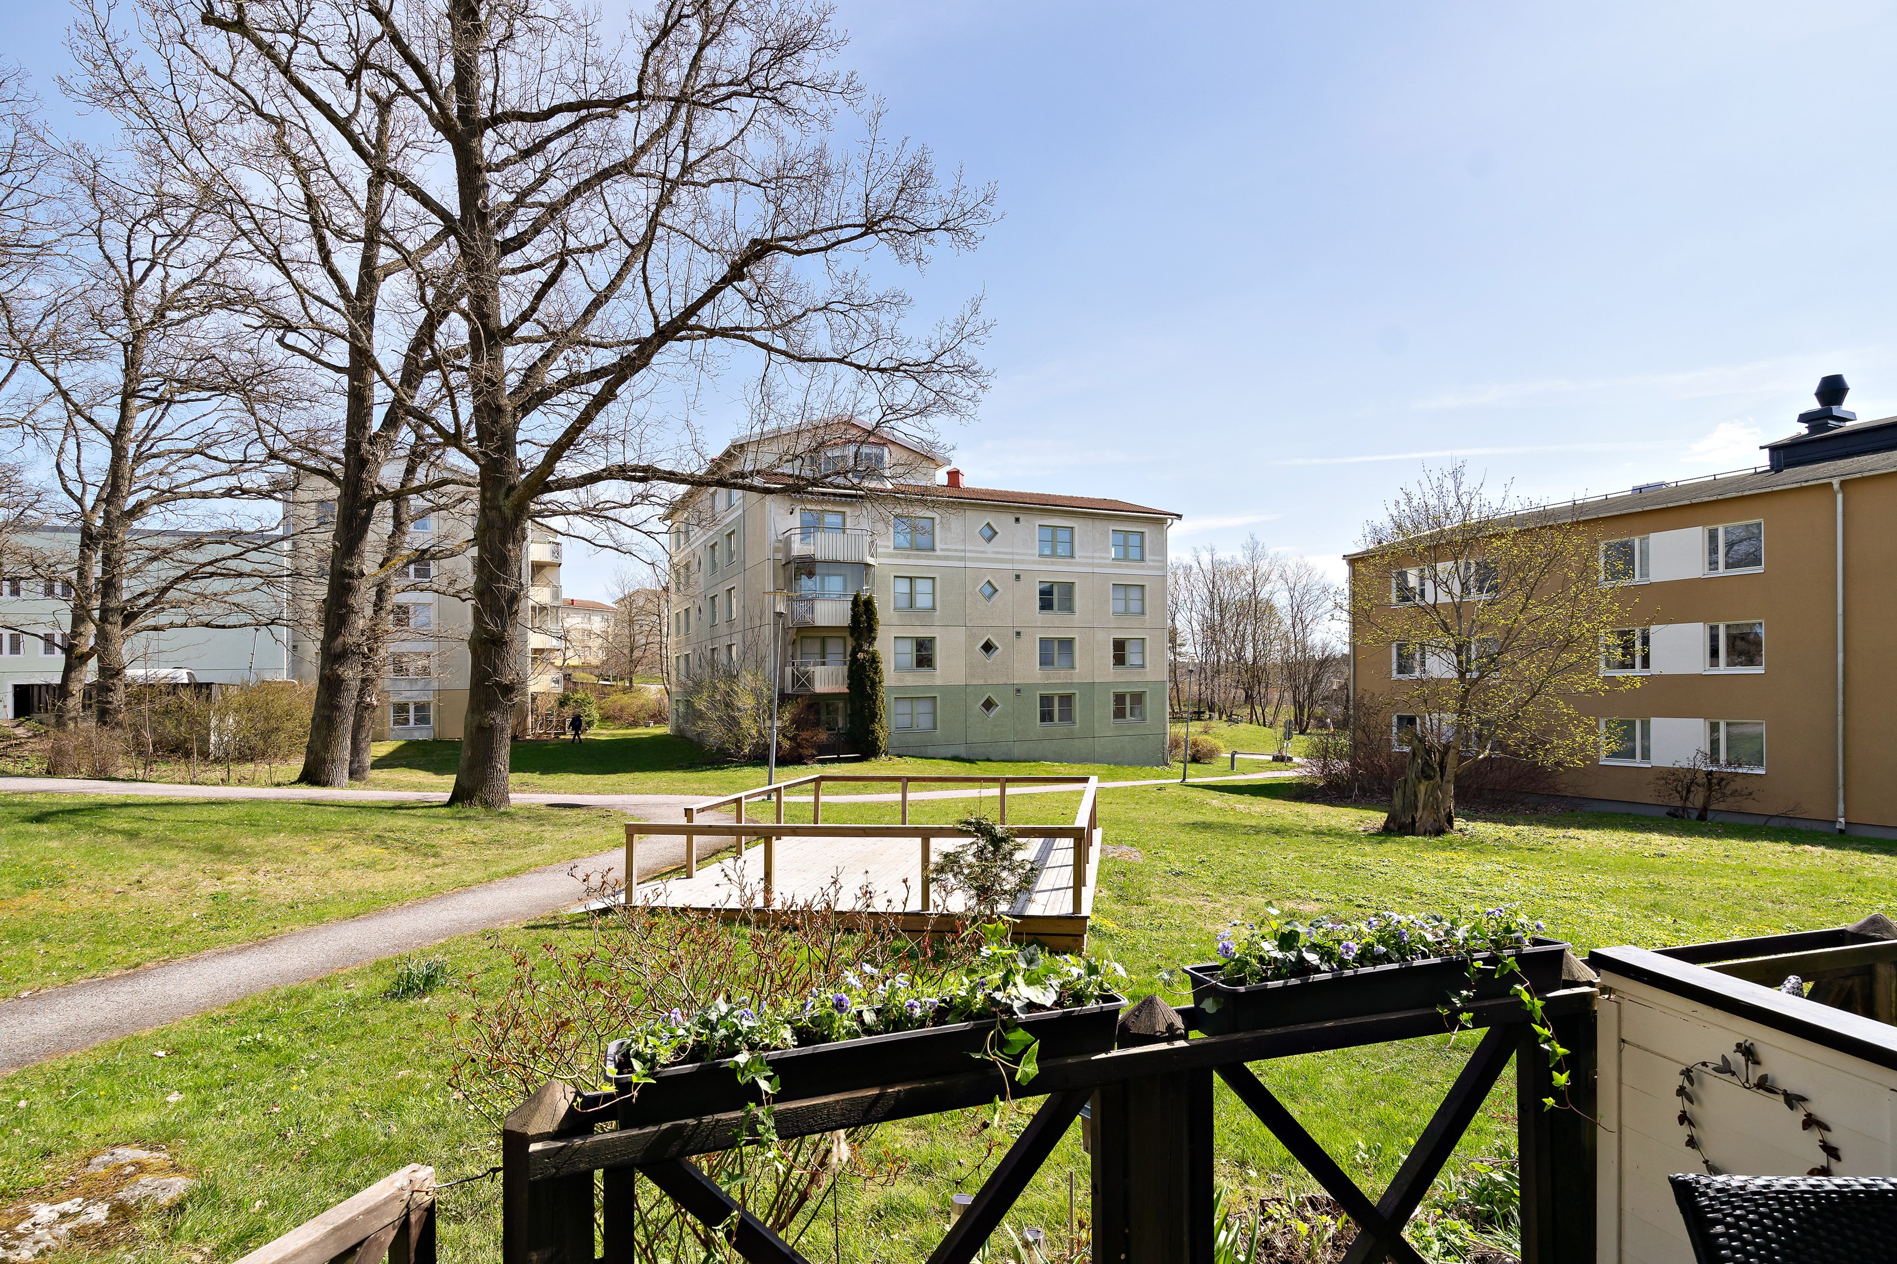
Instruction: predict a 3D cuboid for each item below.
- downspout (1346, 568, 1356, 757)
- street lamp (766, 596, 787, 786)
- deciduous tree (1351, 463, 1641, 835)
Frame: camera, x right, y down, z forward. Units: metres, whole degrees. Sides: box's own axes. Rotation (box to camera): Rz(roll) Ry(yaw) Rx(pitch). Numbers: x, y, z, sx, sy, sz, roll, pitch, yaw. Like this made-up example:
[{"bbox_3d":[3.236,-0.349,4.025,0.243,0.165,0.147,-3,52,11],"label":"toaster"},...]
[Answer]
[{"bbox_3d":[15.750,1.330,33.000,0.250,8.100,0.160,1,-3,-33],"label":"downspout"},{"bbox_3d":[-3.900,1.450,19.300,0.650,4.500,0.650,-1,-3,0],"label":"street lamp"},{"bbox_3d":[12.400,0.390,19.200,6.600,8.400,6.000,-1,-3,0],"label":"deciduous tree"}]

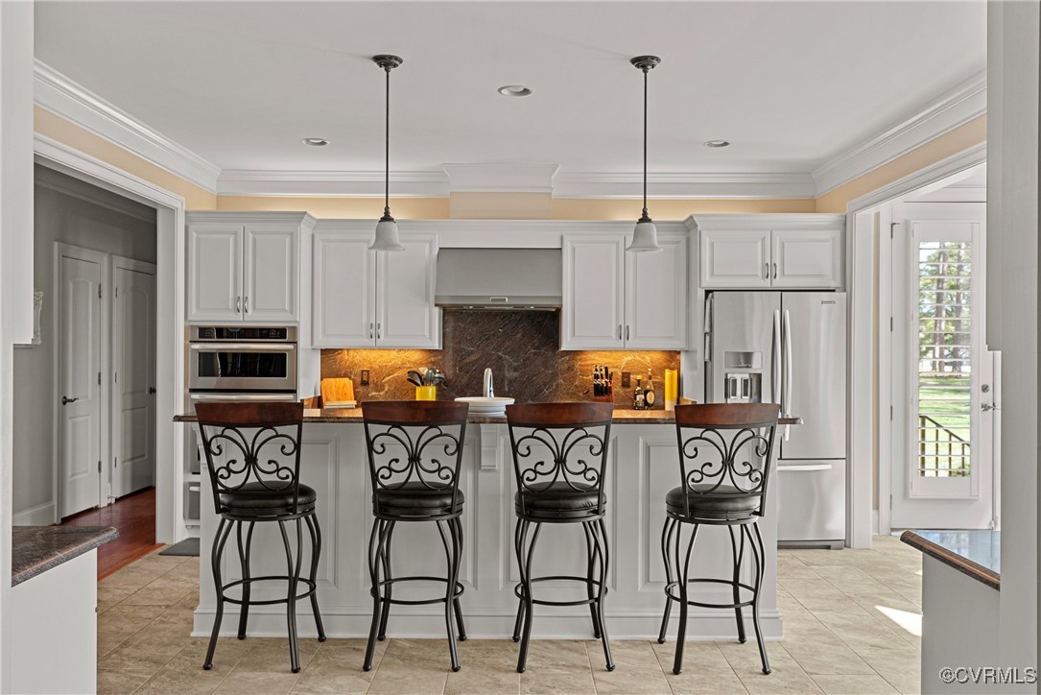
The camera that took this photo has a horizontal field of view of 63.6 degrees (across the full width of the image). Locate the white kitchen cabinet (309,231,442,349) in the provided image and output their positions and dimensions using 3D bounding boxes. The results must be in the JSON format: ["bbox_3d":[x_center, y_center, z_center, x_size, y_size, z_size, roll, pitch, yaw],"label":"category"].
[{"bbox_3d":[-1.062,-0.429,6.363,0.952,0.872,0.350,0,0,0],"label":"white kitchen cabinet"}]

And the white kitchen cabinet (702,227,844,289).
[{"bbox_3d":[1.771,-0.635,6.223,1.026,0.439,0.600,0,0,0],"label":"white kitchen cabinet"}]

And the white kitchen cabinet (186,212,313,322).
[{"bbox_3d":[-1.925,-0.557,6.200,0.850,0.775,0.660,0,0,-1],"label":"white kitchen cabinet"}]

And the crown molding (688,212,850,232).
[{"bbox_3d":[1.745,-0.876,6.040,1.080,0.128,0.300,0,0,-1],"label":"crown molding"}]

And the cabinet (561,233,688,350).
[{"bbox_3d":[0.770,-0.419,6.366,0.942,0.873,0.350,0,0,0],"label":"cabinet"}]

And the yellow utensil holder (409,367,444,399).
[{"bbox_3d":[-0.699,0.305,6.299,0.265,0.310,0.170,0,0,0],"label":"yellow utensil holder"}]

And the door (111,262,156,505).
[{"bbox_3d":[-3.585,0.322,7.790,0.050,2.040,0.790,0,0,-1],"label":"door"}]

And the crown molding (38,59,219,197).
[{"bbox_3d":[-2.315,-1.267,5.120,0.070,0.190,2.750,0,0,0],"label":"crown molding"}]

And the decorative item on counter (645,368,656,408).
[{"bbox_3d":[0.988,0.318,6.380,0.078,0.315,0.078,0,0,0],"label":"decorative item on counter"}]

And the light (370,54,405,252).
[{"bbox_3d":[-0.628,-0.909,3.965,0.172,0.893,0.172,0,0,0],"label":"light"}]

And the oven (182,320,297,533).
[{"bbox_3d":[-1.950,0.544,6.160,0.770,1.380,0.600,0,0,-1],"label":"oven"}]

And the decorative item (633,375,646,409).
[{"bbox_3d":[0.899,0.343,6.350,0.080,0.267,0.080,0,0,0],"label":"decorative item"}]

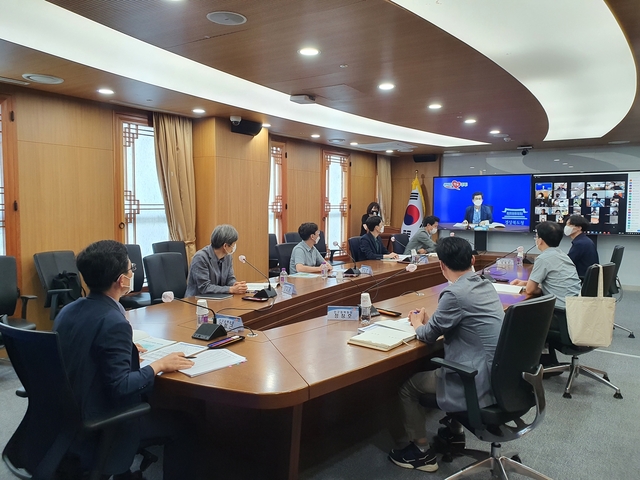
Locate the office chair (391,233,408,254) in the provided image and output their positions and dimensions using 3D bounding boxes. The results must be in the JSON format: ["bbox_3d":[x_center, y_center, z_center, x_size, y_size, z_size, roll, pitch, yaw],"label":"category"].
[{"bbox_3d":[1.525,0.428,7.839,0.620,1.000,0.620,2,4,32],"label":"office chair"}]

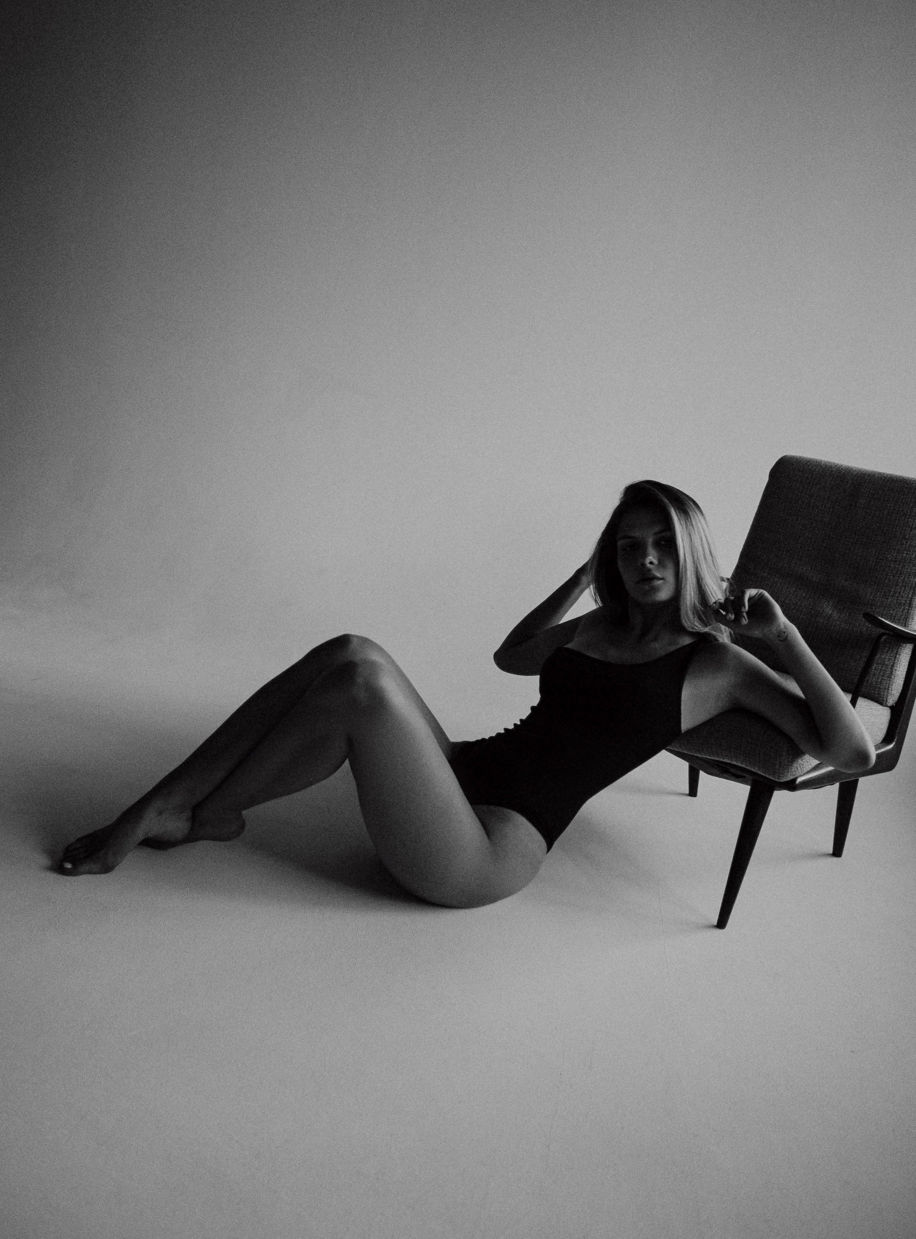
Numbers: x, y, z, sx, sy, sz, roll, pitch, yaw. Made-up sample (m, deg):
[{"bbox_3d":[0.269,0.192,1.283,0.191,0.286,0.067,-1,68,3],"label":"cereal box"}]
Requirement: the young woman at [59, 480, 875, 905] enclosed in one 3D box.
[{"bbox_3d":[-0.020,0.116,2.189,1.420,0.710,0.840,-4,15,-14],"label":"young woman"}]

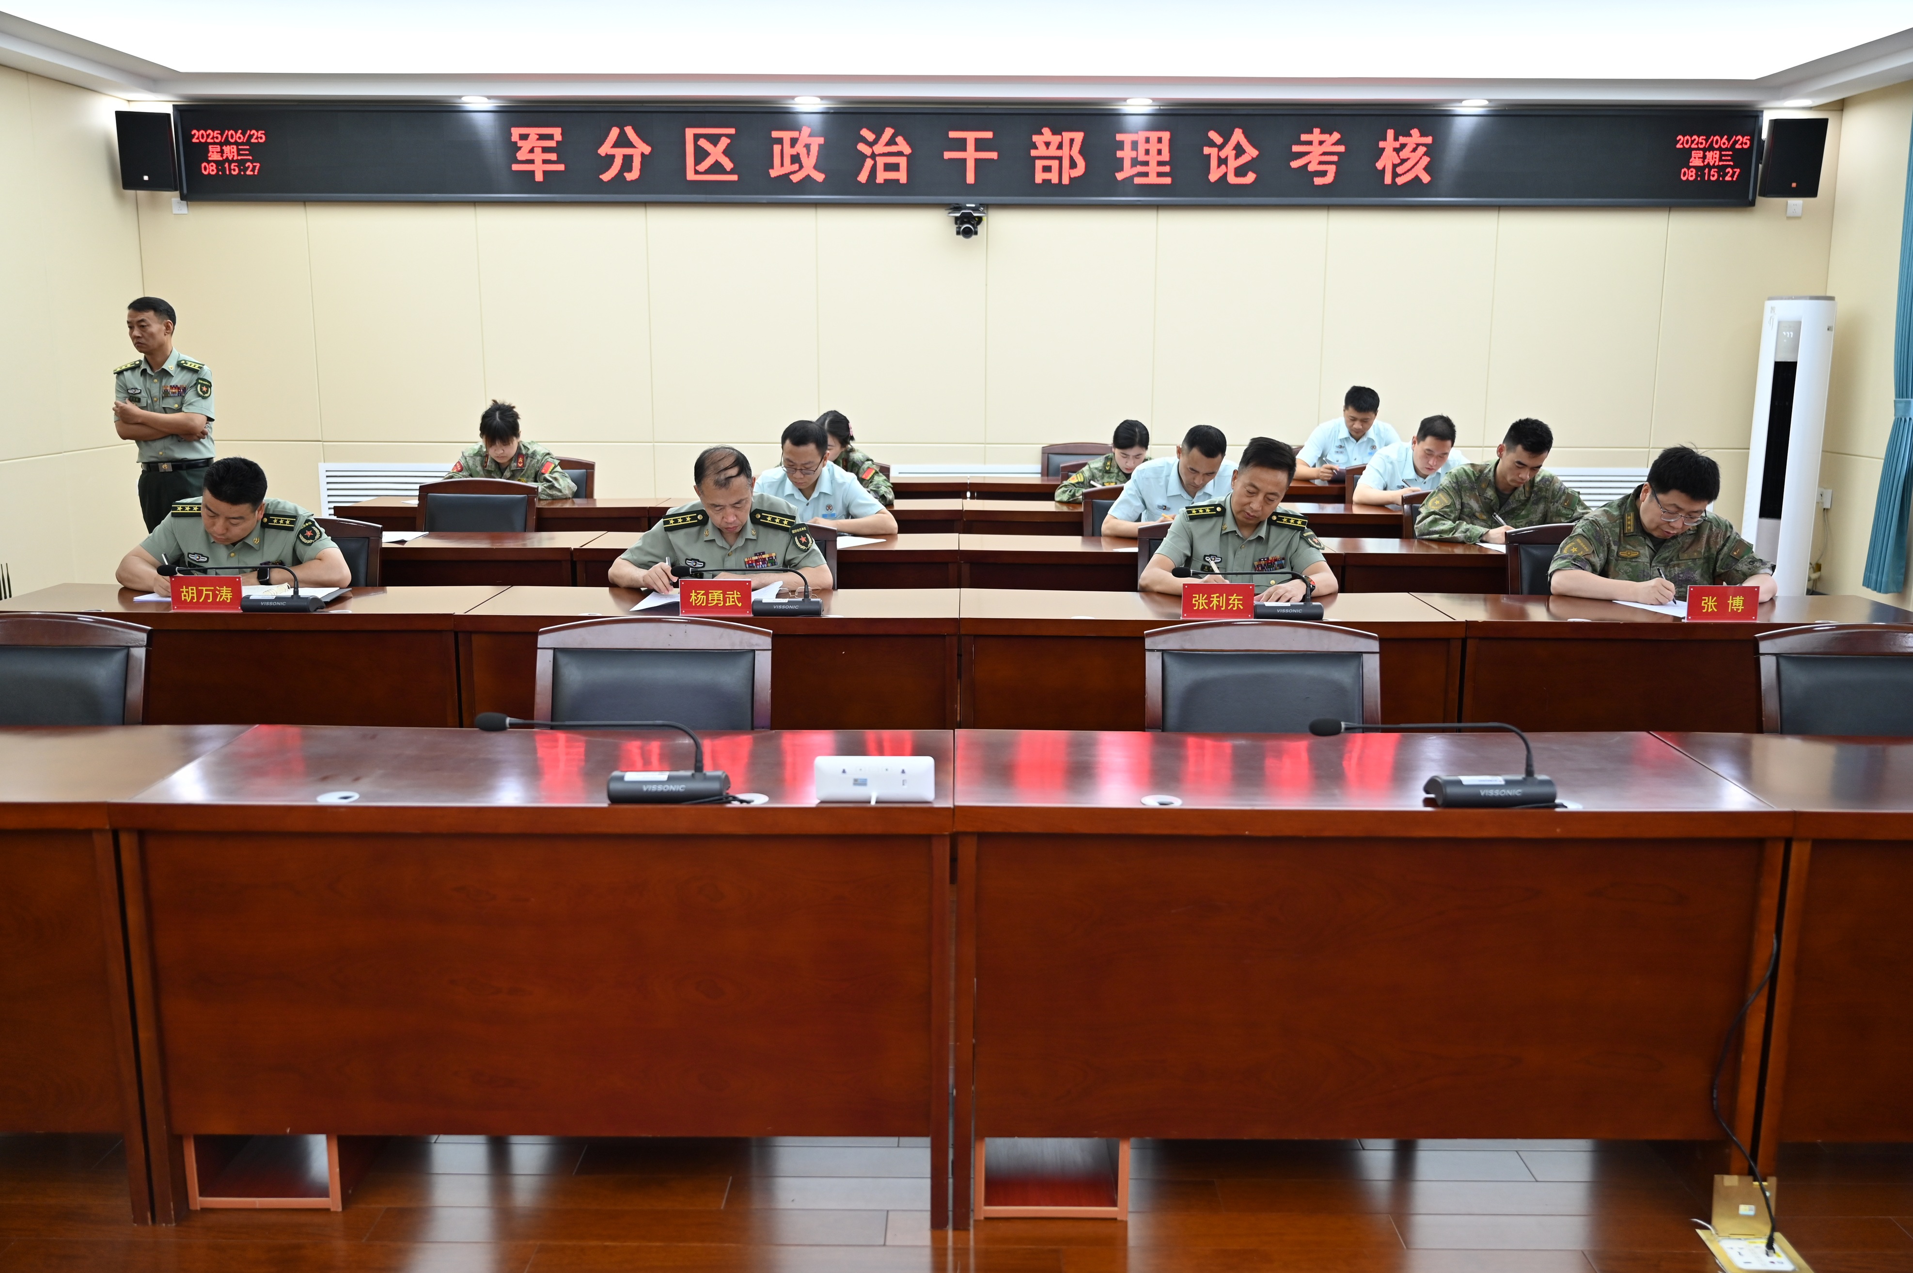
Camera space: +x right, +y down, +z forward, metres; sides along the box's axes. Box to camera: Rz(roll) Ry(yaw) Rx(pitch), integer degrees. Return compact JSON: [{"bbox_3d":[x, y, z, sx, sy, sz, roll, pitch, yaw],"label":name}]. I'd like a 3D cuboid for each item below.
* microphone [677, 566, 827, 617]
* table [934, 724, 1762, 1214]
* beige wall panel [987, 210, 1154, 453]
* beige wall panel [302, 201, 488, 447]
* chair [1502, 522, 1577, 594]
[{"bbox_3d":[-0.578,-0.122,4.446,0.410,0.135,0.110,0,11,0],"label":"microphone"},{"bbox_3d":[0.685,0.621,2.979,1.390,0.770,0.540,0,11,0],"label":"table"},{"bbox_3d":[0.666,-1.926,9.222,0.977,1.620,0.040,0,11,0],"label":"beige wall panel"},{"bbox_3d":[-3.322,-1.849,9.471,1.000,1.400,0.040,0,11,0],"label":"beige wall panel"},{"bbox_3d":[2.054,0.126,5.072,0.530,0.940,0.580,0,11,1],"label":"chair"}]

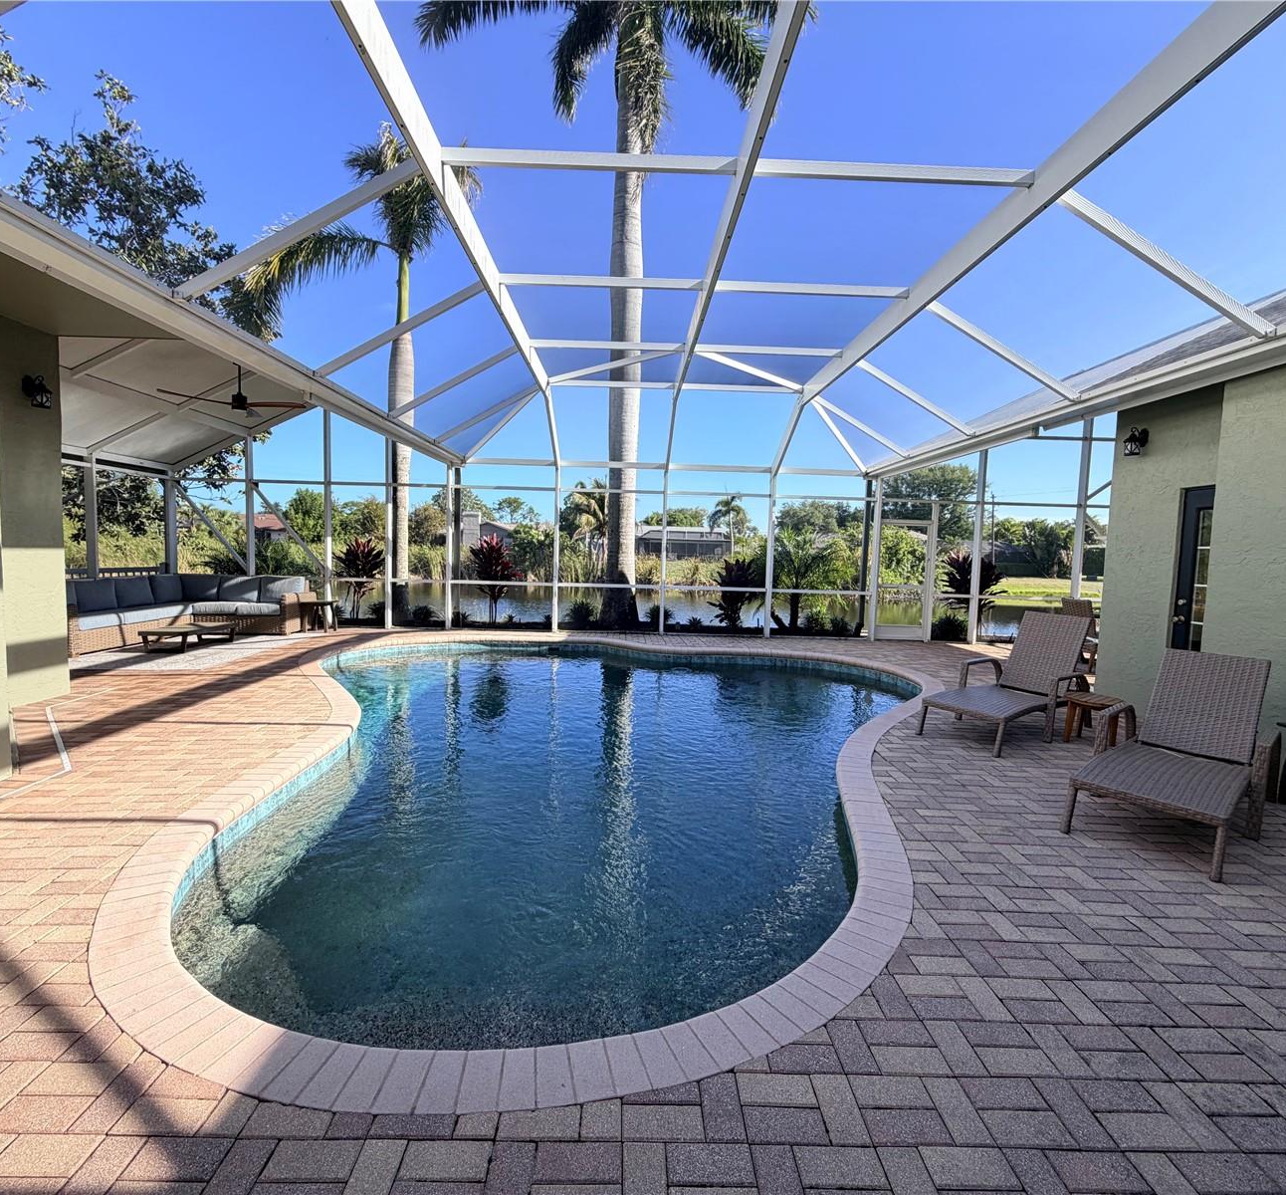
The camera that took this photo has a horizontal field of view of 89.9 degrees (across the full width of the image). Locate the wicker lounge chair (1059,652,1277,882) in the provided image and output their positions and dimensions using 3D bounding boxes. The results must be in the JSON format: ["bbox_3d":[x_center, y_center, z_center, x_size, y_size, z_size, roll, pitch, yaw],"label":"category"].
[{"bbox_3d":[3.149,0.820,3.756,1.870,0.870,0.740,-2,5,-40],"label":"wicker lounge chair"}]

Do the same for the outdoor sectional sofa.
[{"bbox_3d":[-6.278,0.194,8.732,2.200,0.830,3.000,2,4,-2],"label":"outdoor sectional sofa"}]

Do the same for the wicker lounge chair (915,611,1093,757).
[{"bbox_3d":[3.117,0.659,5.444,1.800,0.950,0.740,-1,5,-37],"label":"wicker lounge chair"}]

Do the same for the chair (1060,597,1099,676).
[{"bbox_3d":[6.073,0.509,8.713,0.700,0.970,0.640,1,4,-14],"label":"chair"}]

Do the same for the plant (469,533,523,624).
[{"bbox_3d":[-2.692,-0.325,11.743,0.950,1.660,0.950,2,4,-2],"label":"plant"}]

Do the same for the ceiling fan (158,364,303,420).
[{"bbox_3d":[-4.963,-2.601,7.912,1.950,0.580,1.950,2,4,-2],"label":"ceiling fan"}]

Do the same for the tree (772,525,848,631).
[{"bbox_3d":[3.104,-0.339,12.088,1.500,2.000,1.500,2,4,-2],"label":"tree"}]

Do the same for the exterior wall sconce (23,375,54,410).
[{"bbox_3d":[-4.755,-1.621,5.080,0.210,0.270,0.170,2,4,-2],"label":"exterior wall sconce"}]

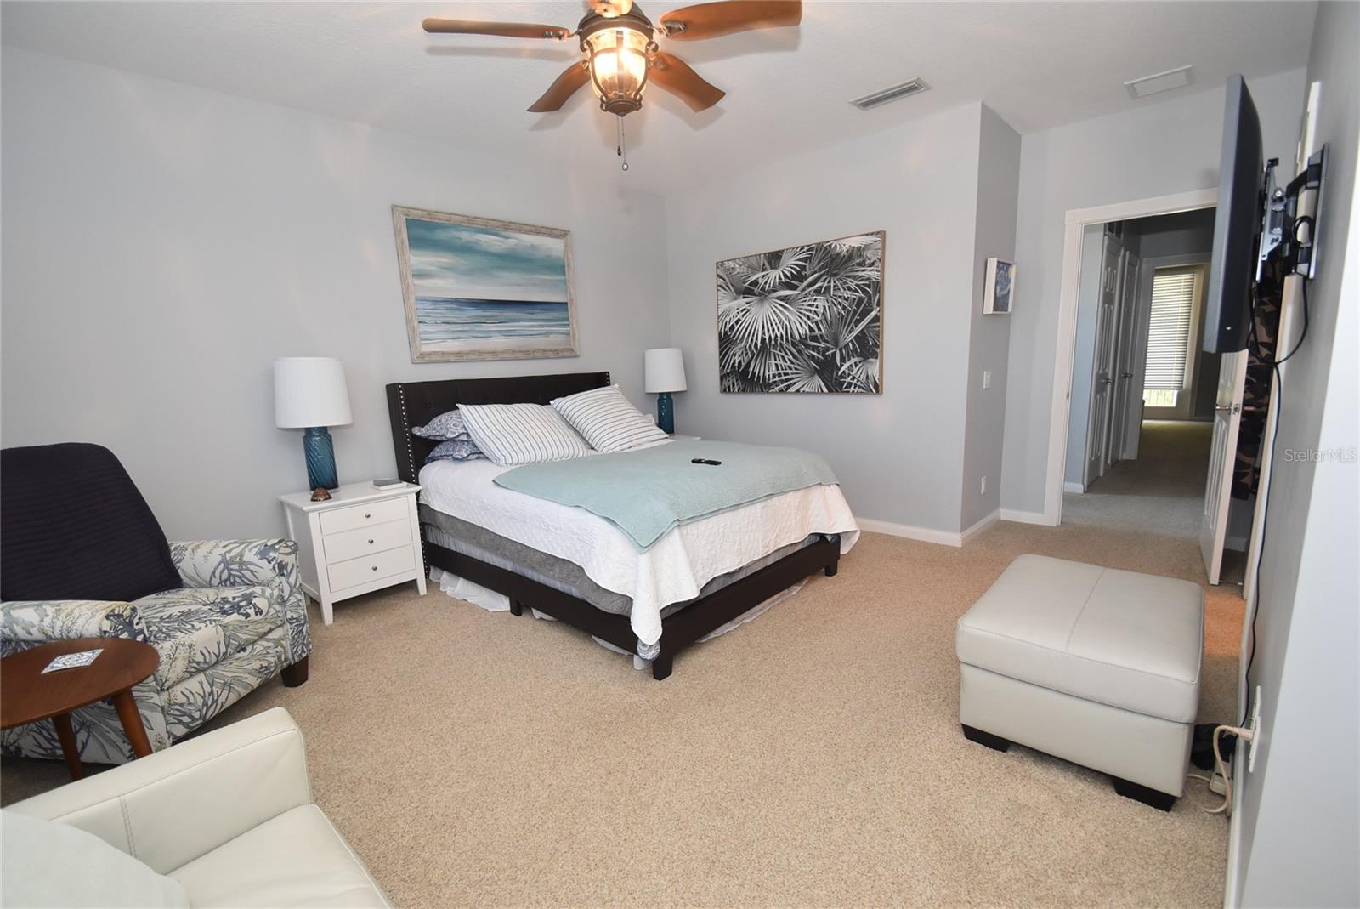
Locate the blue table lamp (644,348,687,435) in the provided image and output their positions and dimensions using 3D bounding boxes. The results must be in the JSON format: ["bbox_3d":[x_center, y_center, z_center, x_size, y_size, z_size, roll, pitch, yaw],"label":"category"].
[{"bbox_3d":[-0.130,-0.557,4.978,0.359,0.744,0.359,-2,10,0],"label":"blue table lamp"}]

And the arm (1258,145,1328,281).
[{"bbox_3d":[1.780,-0.670,1.657,0.107,0.335,0.402,8,14,44],"label":"arm"}]

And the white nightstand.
[{"bbox_3d":[-1.858,0.525,3.306,0.476,0.636,0.599,8,14,44],"label":"white nightstand"}]

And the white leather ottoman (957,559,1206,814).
[{"bbox_3d":[1.419,0.720,2.007,0.576,0.426,0.791,7,14,42],"label":"white leather ottoman"}]

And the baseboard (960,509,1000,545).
[{"bbox_3d":[2.115,0.504,3.966,0.015,0.091,0.784,8,14,44],"label":"baseboard"}]

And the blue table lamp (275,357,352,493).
[{"bbox_3d":[-2.013,-0.142,3.152,0.362,0.744,0.362,8,14,44],"label":"blue table lamp"}]

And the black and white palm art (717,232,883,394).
[{"bbox_3d":[0.852,-1.000,4.318,1.434,1.068,0.048,8,14,44],"label":"black and white palm art"}]

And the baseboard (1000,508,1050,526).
[{"bbox_3d":[2.518,0.453,4.147,0.288,0.088,0.015,8,14,44],"label":"baseboard"}]

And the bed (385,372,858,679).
[{"bbox_3d":[-0.432,0.132,3.466,2.204,1.226,1.615,6,14,41],"label":"bed"}]

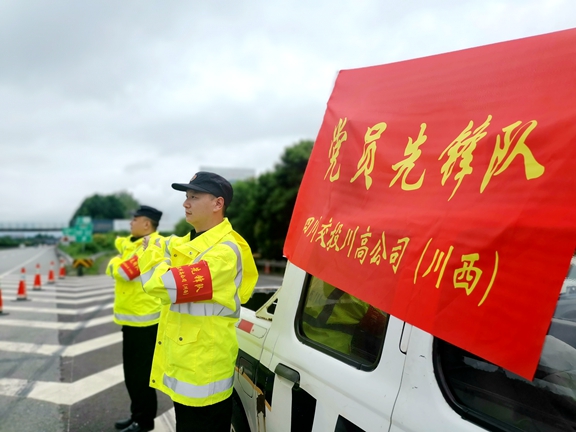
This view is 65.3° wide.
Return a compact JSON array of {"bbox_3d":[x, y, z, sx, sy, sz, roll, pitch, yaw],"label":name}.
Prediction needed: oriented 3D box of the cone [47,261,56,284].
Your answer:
[{"bbox_3d":[-8.527,2.037,16.200,0.360,0.820,0.360,2,-4,-30],"label":"cone"}]

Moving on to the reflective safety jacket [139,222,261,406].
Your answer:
[{"bbox_3d":[-0.410,0.406,2.060,0.460,0.810,0.570,2,-4,-34],"label":"reflective safety jacket"}]

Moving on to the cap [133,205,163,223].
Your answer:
[{"bbox_3d":[-1.098,-0.019,3.500,0.260,0.130,0.190,8,-6,-21],"label":"cap"}]

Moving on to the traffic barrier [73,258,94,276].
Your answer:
[{"bbox_3d":[-9.194,2.315,20.200,0.930,0.800,0.300,2,-4,-27],"label":"traffic barrier"}]

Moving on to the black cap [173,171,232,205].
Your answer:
[{"bbox_3d":[-0.395,-0.126,2.050,0.275,0.140,0.190,10,-8,-25],"label":"black cap"}]

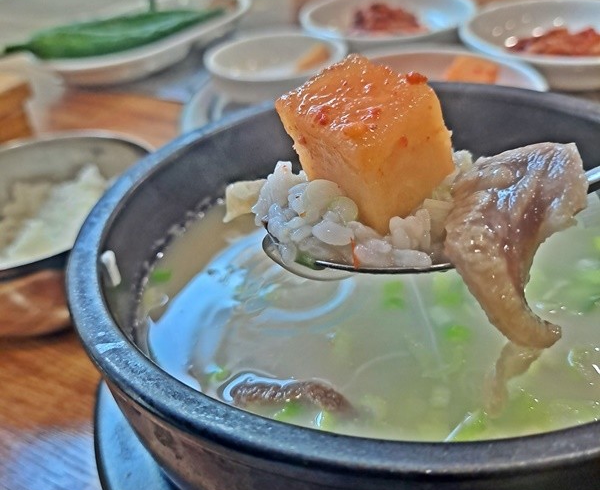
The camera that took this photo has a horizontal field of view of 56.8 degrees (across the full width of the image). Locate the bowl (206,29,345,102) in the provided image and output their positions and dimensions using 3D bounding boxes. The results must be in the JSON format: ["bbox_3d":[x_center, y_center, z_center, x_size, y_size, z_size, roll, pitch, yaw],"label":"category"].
[{"bbox_3d":[-0.017,-0.125,0.408,0.104,0.031,0.104,-4,38,3],"label":"bowl"}]

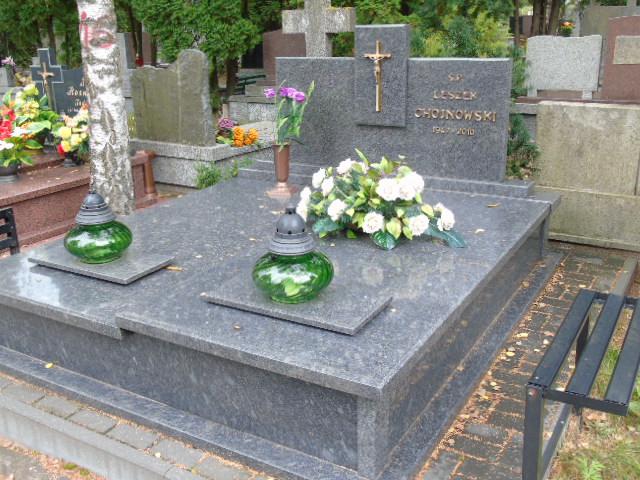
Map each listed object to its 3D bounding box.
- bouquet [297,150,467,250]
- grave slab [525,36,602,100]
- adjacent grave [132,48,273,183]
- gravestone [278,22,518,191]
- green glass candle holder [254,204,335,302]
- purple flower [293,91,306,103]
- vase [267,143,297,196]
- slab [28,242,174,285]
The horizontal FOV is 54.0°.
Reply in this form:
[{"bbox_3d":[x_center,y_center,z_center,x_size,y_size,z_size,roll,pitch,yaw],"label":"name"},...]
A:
[{"bbox_3d":[0.340,-0.217,3.184,0.780,0.330,0.520,5,19,20],"label":"bouquet"},{"bbox_3d":[2.371,-1.681,6.119,0.669,0.580,0.120,9,21,29],"label":"grave slab"},{"bbox_3d":[-0.997,-1.399,6.685,1.220,1.260,2.050,9,21,29],"label":"adjacent grave"},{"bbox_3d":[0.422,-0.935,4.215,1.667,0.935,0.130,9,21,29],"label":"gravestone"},{"bbox_3d":[-0.099,0.039,2.278,0.295,0.350,0.295,-1,18,0],"label":"green glass candle holder"},{"bbox_3d":[-0.131,-0.920,4.030,0.085,0.075,0.085,-1,18,1],"label":"purple flower"},{"bbox_3d":[-0.256,-0.482,4.184,0.155,0.340,0.155,2,18,11],"label":"vase"},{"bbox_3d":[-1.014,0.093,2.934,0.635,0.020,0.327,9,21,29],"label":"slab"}]

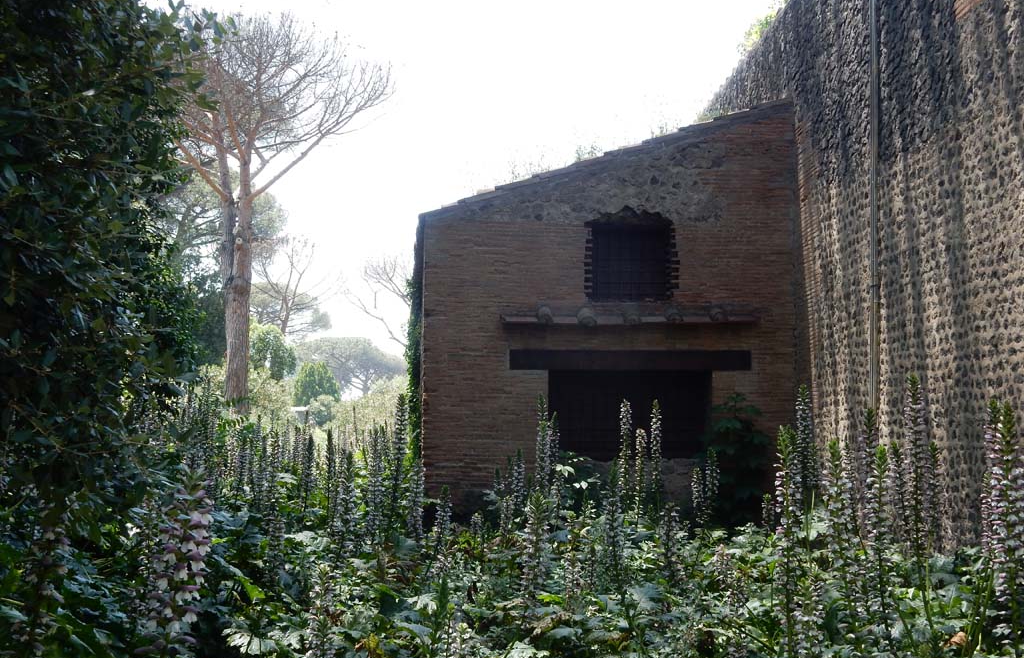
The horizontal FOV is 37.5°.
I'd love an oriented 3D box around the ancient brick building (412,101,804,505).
[{"bbox_3d":[1.108,0.129,20.996,4.700,5.450,5.000,0,-4,-1],"label":"ancient brick building"}]

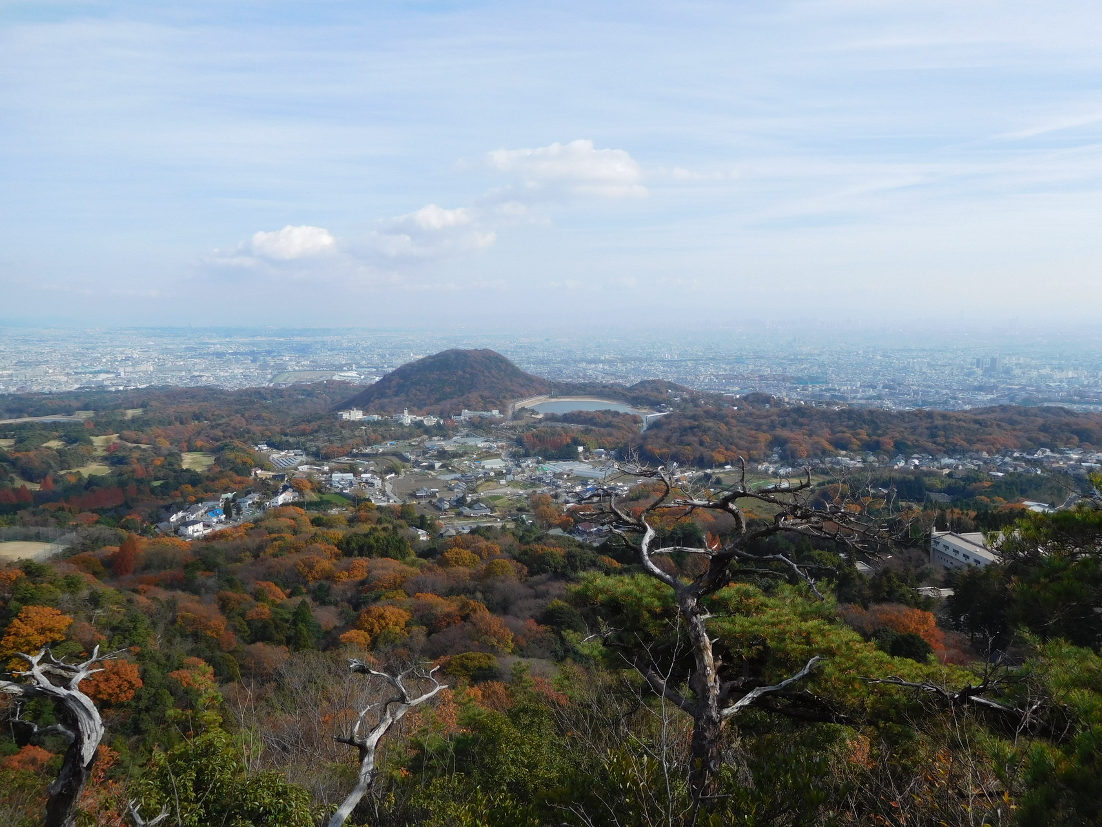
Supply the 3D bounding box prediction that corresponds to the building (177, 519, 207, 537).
[{"bbox_3d":[-237.888,75.427,527.098,7.800,7.200,12.200,3,8,21],"label":"building"}]

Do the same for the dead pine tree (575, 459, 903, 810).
[{"bbox_3d":[1.570,1.940,6.800,2.750,3.150,2.200,0,7,0],"label":"dead pine tree"}]

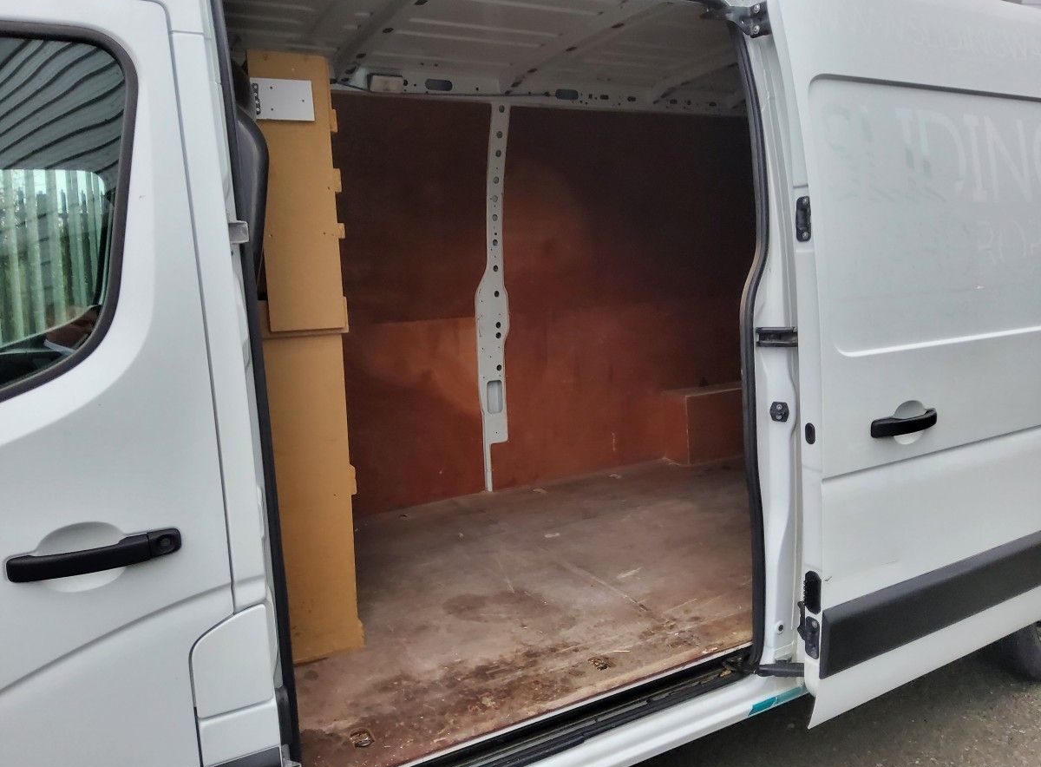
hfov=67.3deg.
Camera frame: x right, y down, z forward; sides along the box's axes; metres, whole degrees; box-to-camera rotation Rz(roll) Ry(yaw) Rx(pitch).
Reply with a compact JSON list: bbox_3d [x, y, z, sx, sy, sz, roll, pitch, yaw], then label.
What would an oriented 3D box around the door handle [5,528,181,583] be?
[{"bbox_3d":[-0.653,0.262,1.206,0.232,0.037,0.047,-7,10,-28],"label":"door handle"}]

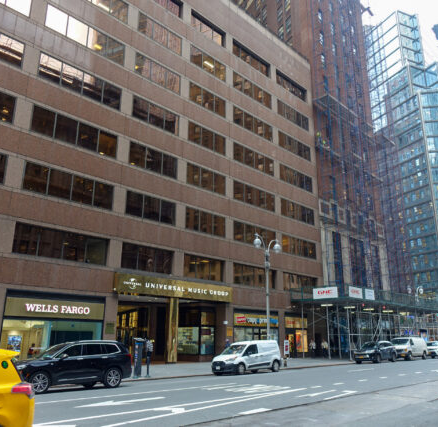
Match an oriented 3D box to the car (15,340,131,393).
[{"bbox_3d":[-5.743,5.835,16.489,4.930,1.740,1.950,16,-23,-42],"label":"car"}]

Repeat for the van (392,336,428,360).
[{"bbox_3d":[17.644,12.627,40.049,5.450,2.090,2.020,16,-23,-42],"label":"van"}]

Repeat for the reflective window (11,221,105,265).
[{"bbox_3d":[-9.814,2.081,27.179,6.216,1.825,0.200,16,-23,-42],"label":"reflective window"}]

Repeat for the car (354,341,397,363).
[{"bbox_3d":[13.243,11.634,35.924,1.920,1.730,4.780,-15,-23,43],"label":"car"}]

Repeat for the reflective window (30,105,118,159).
[{"bbox_3d":[-9.743,-5.483,29.425,6.216,1.825,0.200,16,-23,-42],"label":"reflective window"}]

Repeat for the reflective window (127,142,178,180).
[{"bbox_3d":[-5.117,-4.133,33.824,4.605,1.825,0.200,16,-23,-42],"label":"reflective window"}]

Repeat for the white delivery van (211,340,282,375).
[{"bbox_3d":[1.676,8.331,24.803,1.880,1.840,4.800,-15,-23,43],"label":"white delivery van"}]

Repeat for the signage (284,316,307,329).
[{"bbox_3d":[7.582,10.690,41.556,0.150,0.967,3.623,-15,-23,43],"label":"signage"}]

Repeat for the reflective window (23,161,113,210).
[{"bbox_3d":[-9.410,-1.616,27.276,0.200,1.803,6.091,-15,-23,43],"label":"reflective window"}]

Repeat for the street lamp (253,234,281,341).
[{"bbox_3d":[3.581,6.013,30.077,2.950,9.022,0.620,16,-23,-42],"label":"street lamp"}]

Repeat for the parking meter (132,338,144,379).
[{"bbox_3d":[-3.827,6.810,20.111,0.420,1.760,0.420,16,-23,-42],"label":"parking meter"}]

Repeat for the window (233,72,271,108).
[{"bbox_3d":[3.661,-12.950,45.440,6.205,1.825,0.200,16,-23,-42],"label":"window"}]

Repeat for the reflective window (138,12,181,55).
[{"bbox_3d":[-4.876,-14.974,35.858,0.200,1.861,4.537,-15,-23,43],"label":"reflective window"}]

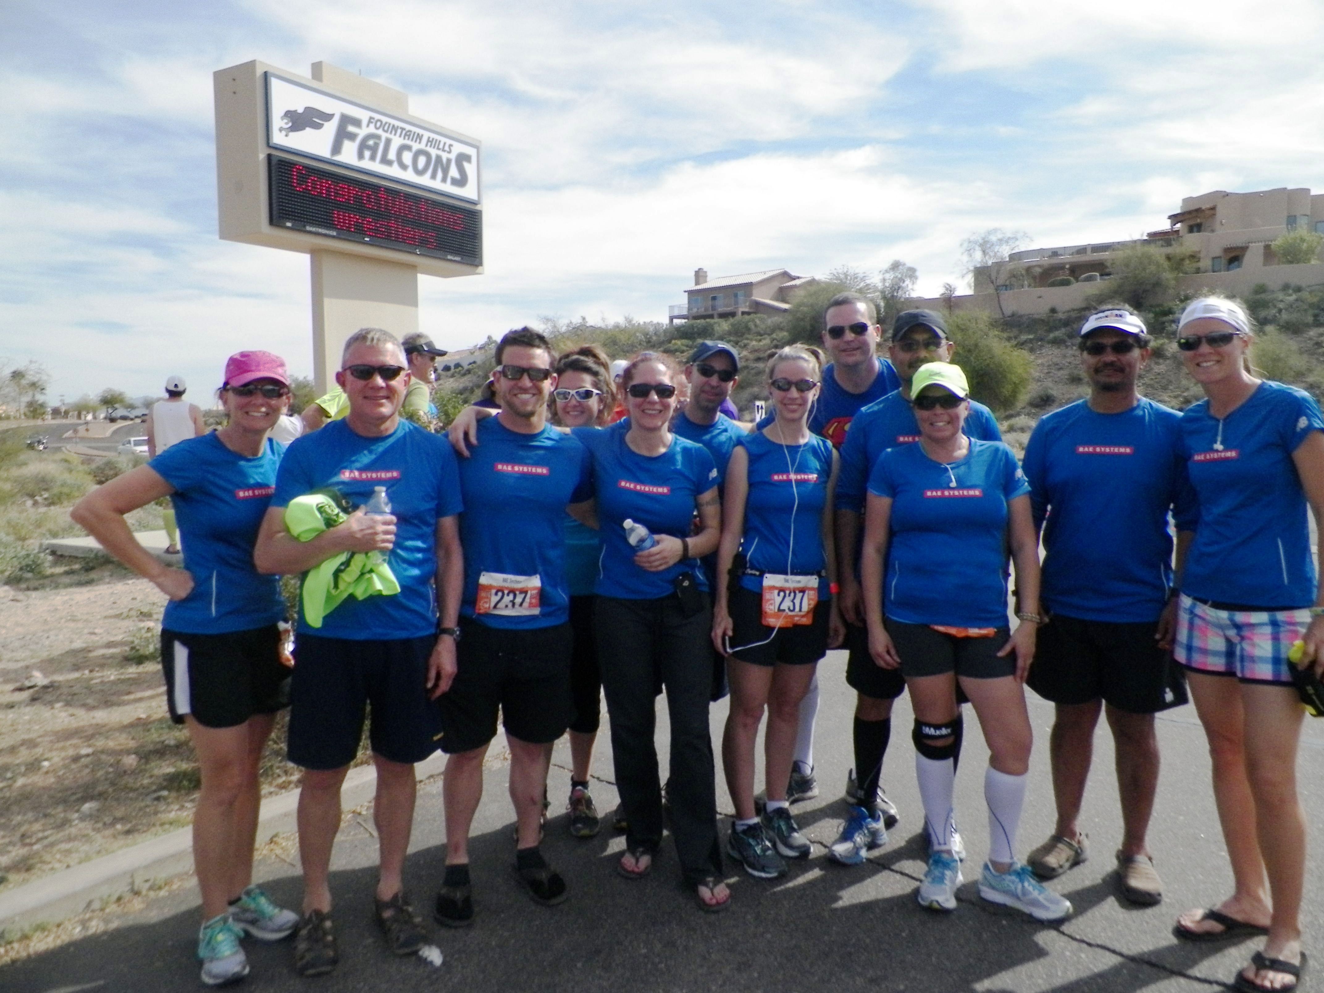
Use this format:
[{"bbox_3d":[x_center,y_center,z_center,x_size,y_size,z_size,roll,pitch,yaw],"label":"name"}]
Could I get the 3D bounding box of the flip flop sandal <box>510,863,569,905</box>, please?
[{"bbox_3d":[-0.381,1.195,2.980,0.110,0.060,0.275,-3,6,-34],"label":"flip flop sandal"}]

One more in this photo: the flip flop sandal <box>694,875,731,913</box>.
[{"bbox_3d":[0.142,1.171,2.904,0.100,0.060,0.260,-1,5,-5],"label":"flip flop sandal"}]

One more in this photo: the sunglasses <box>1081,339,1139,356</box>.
[{"bbox_3d":[1.340,-0.446,2.850,0.145,0.045,0.150,6,13,31],"label":"sunglasses"}]

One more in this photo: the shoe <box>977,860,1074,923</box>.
[{"bbox_3d":[1.090,1.161,2.862,0.265,0.105,0.100,3,6,34],"label":"shoe"}]

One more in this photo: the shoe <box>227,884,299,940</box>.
[{"bbox_3d":[-1.177,1.202,2.823,0.265,0.105,0.100,3,6,36],"label":"shoe"}]

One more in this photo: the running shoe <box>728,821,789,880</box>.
[{"bbox_3d":[0.304,1.131,3.106,0.100,0.120,0.268,-4,6,-32],"label":"running shoe"}]

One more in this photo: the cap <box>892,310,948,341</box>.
[{"bbox_3d":[0.844,-0.555,3.120,0.175,0.115,0.260,1,7,16],"label":"cap"}]

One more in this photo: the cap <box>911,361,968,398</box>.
[{"bbox_3d":[0.799,-0.335,2.750,0.170,0.120,0.255,6,5,20],"label":"cap"}]

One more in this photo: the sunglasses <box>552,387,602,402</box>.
[{"bbox_3d":[-0.286,-0.348,3.270,0.145,0.043,0.155,2,6,13],"label":"sunglasses"}]

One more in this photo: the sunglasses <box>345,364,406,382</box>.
[{"bbox_3d":[-0.739,-0.316,2.451,0.145,0.043,0.140,-3,6,-20],"label":"sunglasses"}]

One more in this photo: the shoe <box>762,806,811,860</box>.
[{"bbox_3d":[0.426,1.137,3.270,0.100,0.120,0.272,-3,6,-30],"label":"shoe"}]

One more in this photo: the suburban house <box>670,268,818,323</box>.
[{"bbox_3d":[10.787,-24.445,118.000,12.500,6.800,14.000,-5,7,-41],"label":"suburban house"}]

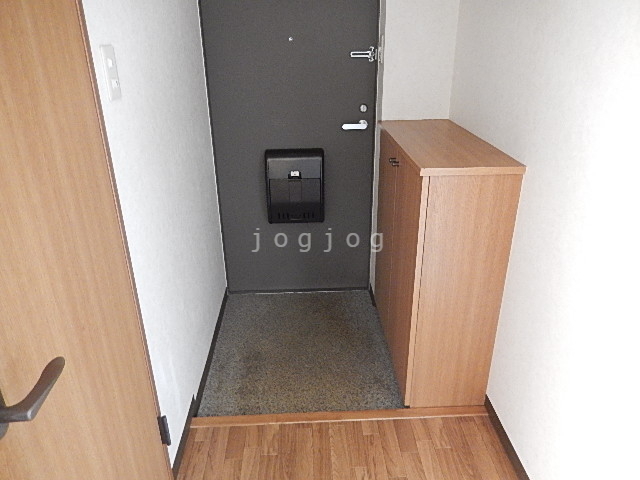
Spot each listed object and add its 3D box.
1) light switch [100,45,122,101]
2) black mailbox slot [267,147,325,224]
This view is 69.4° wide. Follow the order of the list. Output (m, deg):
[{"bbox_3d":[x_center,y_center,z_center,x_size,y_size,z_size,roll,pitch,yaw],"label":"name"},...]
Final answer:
[{"bbox_3d":[-0.503,-0.405,1.120,0.009,0.120,0.069,-1,24,-2],"label":"light switch"},{"bbox_3d":[-0.126,-0.280,2.427,0.293,0.375,0.090,-1,24,-2],"label":"black mailbox slot"}]

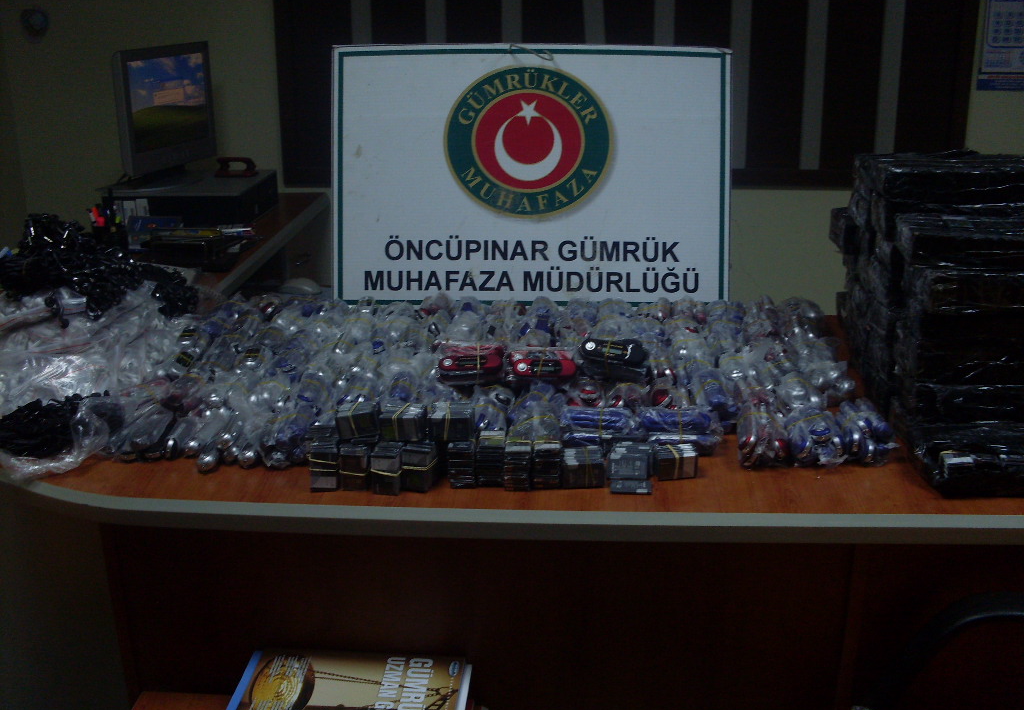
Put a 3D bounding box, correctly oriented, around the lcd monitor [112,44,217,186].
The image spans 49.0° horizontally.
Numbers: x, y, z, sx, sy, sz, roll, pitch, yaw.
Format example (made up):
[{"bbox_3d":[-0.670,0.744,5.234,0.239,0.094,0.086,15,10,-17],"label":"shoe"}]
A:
[{"bbox_3d":[-1.077,-0.749,3.477,0.190,0.415,0.385,7,17,23],"label":"lcd monitor"}]

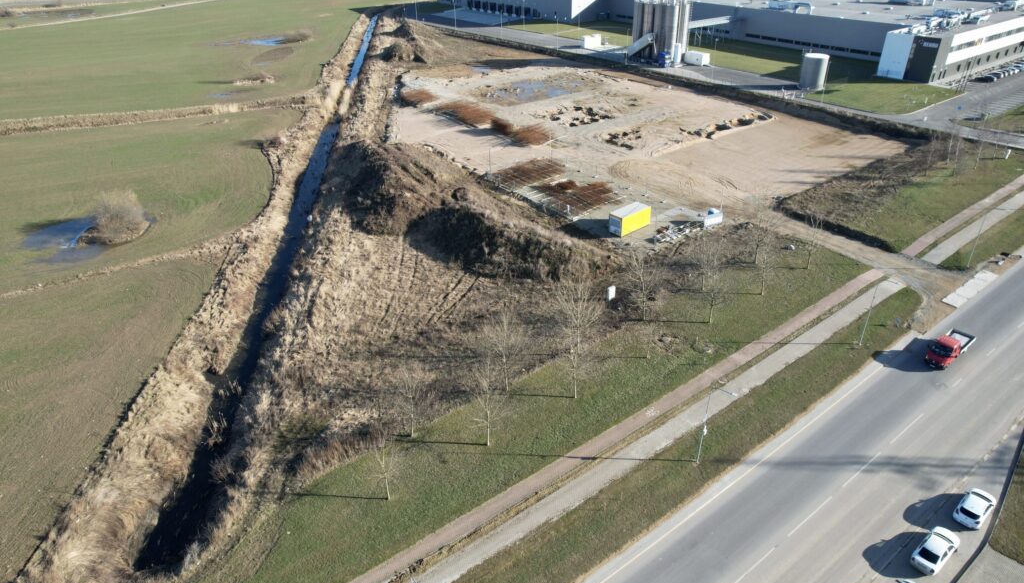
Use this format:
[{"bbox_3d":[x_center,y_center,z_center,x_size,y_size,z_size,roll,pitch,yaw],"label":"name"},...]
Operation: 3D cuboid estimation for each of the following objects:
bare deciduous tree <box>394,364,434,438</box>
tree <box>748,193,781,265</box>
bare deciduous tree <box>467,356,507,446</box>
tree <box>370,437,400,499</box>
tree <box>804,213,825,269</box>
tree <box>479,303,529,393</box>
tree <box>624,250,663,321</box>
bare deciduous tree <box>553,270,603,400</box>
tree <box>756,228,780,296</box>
[{"bbox_3d":[-8.596,9.721,54.883,3.411,8.113,3.411,-9,32,-11],"label":"bare deciduous tree"},{"bbox_3d":[32.222,-7.563,80.025,4.043,9.272,4.043,11,34,21],"label":"tree"},{"bbox_3d":[-2.143,9.778,53.368,3.486,9.202,3.486,-4,31,-3],"label":"bare deciduous tree"},{"bbox_3d":[-9.894,14.075,49.182,2.176,6.636,2.176,-11,32,-14],"label":"tree"},{"bbox_3d":[38.116,-6.036,79.133,2.061,7.235,2.061,14,35,24],"label":"tree"},{"bbox_3d":[-0.737,5.637,59.557,5.005,9.802,5.005,-2,31,-1],"label":"tree"},{"bbox_3d":[14.719,-0.402,69.907,4.284,8.518,4.284,5,32,12],"label":"tree"},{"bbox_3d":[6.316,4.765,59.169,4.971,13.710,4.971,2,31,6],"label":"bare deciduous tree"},{"bbox_3d":[30.125,-3.211,73.779,2.417,8.409,2.417,12,34,21],"label":"tree"}]

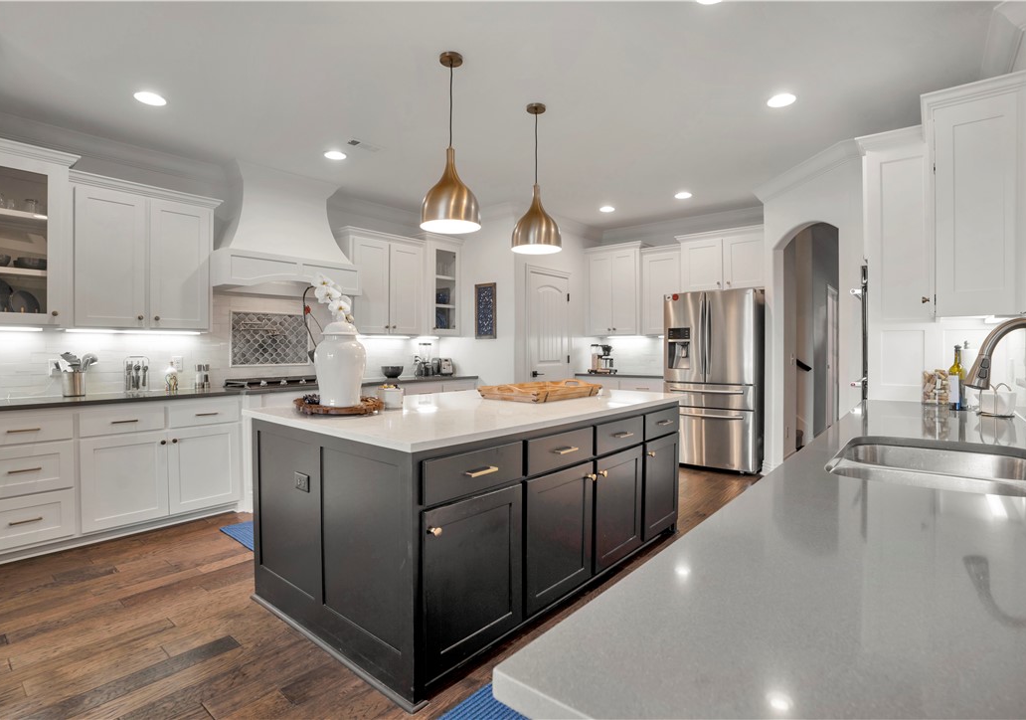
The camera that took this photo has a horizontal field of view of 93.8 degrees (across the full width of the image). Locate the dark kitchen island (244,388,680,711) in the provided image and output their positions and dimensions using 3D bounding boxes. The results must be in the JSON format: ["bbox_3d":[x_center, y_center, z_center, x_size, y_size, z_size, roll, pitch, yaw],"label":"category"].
[{"bbox_3d":[-0.087,0.697,2.853,1.360,0.907,2.280,1,1,41],"label":"dark kitchen island"}]

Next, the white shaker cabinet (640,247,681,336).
[{"bbox_3d":[1.815,-0.789,5.695,0.530,1.040,0.380,1,2,38],"label":"white shaker cabinet"}]

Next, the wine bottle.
[{"bbox_3d":[2.175,0.075,2.338,0.074,0.321,0.074,1,1,41],"label":"wine bottle"}]

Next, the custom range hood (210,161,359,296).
[{"bbox_3d":[-2.006,-1.097,4.263,0.570,1.030,1.170,1,2,42],"label":"custom range hood"}]

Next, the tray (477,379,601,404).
[{"bbox_3d":[0.164,0.191,3.089,0.510,0.100,0.660,1,1,41],"label":"tray"}]

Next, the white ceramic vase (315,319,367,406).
[{"bbox_3d":[-0.870,0.021,2.423,0.244,0.420,0.244,1,1,41],"label":"white ceramic vase"}]

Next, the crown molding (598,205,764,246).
[{"bbox_3d":[1.955,-1.581,5.732,2.080,0.150,0.120,1,2,38],"label":"crown molding"}]

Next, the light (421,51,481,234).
[{"bbox_3d":[-0.321,-1.142,2.522,0.310,0.885,0.310,0,1,0],"label":"light"}]

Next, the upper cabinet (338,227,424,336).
[{"bbox_3d":[-1.404,-0.775,5.061,0.390,1.040,0.850,1,2,42],"label":"upper cabinet"}]

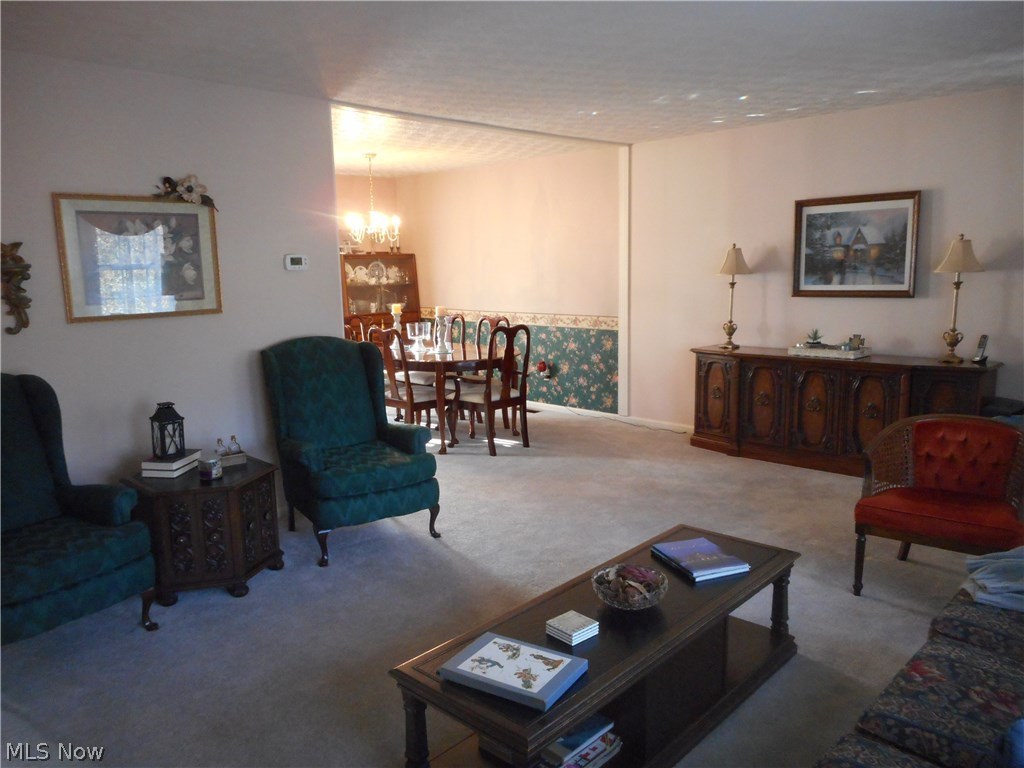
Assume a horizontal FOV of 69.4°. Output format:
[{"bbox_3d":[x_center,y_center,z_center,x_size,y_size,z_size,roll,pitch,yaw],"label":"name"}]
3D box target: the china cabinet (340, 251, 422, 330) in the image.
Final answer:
[{"bbox_3d":[-1.617,-0.725,8.773,0.461,1.597,1.044,8,13,44],"label":"china cabinet"}]

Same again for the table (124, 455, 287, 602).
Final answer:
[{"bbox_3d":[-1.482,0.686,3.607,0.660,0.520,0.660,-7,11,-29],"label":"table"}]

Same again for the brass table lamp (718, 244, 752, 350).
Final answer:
[{"bbox_3d":[1.740,-0.686,5.807,0.200,0.819,0.200,8,13,44],"label":"brass table lamp"}]

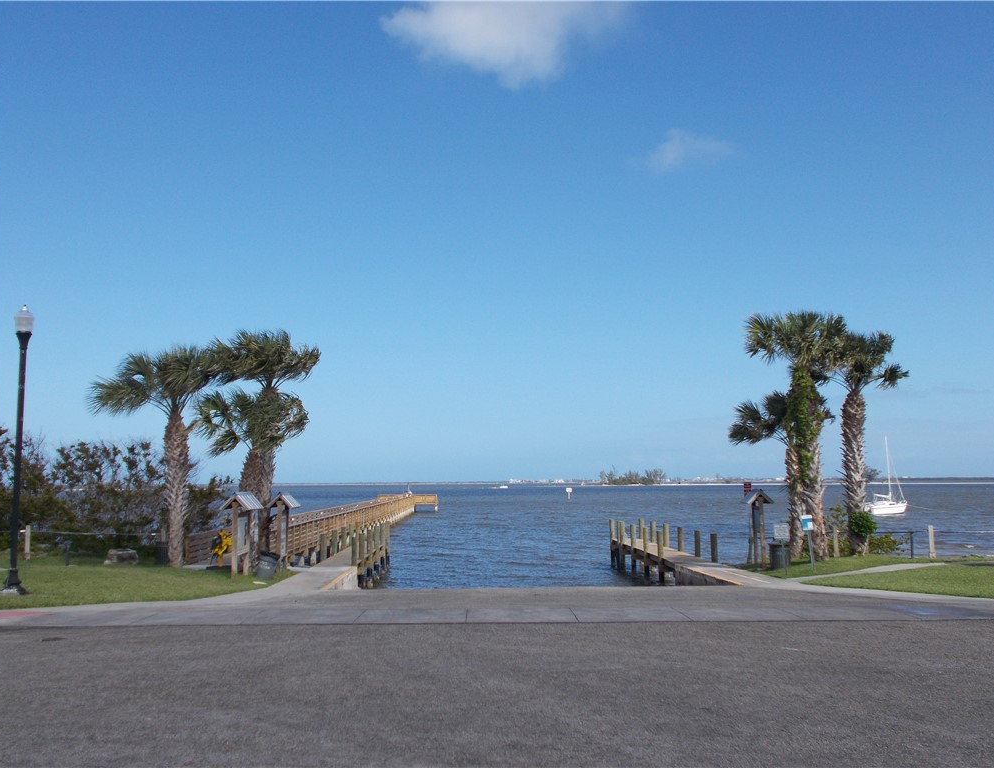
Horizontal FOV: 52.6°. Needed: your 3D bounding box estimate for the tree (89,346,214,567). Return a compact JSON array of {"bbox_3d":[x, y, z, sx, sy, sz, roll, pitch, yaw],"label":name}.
[{"bbox_3d":[-10.735,2.223,31.121,3.890,6.761,3.695,0,-6,0],"label":"tree"}]

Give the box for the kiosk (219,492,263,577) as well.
[{"bbox_3d":[-6.902,4.067,27.227,0.850,2.229,1.700,0,-6,-2],"label":"kiosk"}]

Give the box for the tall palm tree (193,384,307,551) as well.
[{"bbox_3d":[-7.154,2.782,29.313,3.277,5.295,3.113,0,-6,0],"label":"tall palm tree"}]

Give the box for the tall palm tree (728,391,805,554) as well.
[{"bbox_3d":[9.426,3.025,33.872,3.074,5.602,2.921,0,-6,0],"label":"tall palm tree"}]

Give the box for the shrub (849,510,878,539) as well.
[{"bbox_3d":[12.593,4.828,34.560,0.979,0.979,0.881,0,-6,0],"label":"shrub"}]

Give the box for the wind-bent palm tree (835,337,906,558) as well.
[{"bbox_3d":[13.020,2.036,35.136,2.811,7.817,2.671,0,-6,0],"label":"wind-bent palm tree"}]

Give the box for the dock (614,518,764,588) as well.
[{"bbox_3d":[5.961,5.887,34.001,1.900,1.930,18.494,0,-6,-2],"label":"dock"}]

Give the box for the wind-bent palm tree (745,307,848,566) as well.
[{"bbox_3d":[9.742,1.675,32.704,3.340,8.061,3.173,0,-6,0],"label":"wind-bent palm tree"}]

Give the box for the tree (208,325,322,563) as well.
[{"bbox_3d":[-7.140,1.947,30.422,3.471,7.172,3.297,0,-6,0],"label":"tree"}]

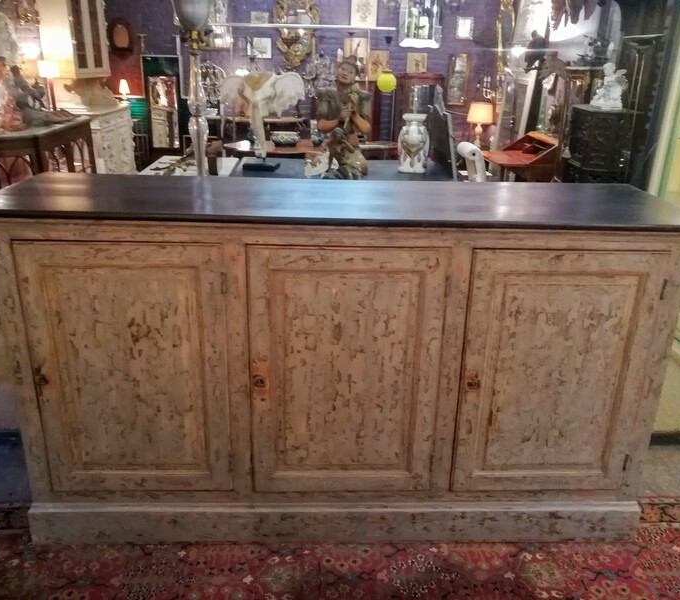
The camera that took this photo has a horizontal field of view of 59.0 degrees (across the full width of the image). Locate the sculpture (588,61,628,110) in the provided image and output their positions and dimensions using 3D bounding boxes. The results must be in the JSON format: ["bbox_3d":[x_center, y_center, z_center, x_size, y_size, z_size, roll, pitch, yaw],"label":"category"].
[{"bbox_3d":[2.129,-1.699,4.783,0.252,0.355,0.276,20,28,39],"label":"sculpture"}]

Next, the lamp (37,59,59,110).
[{"bbox_3d":[-2.750,-2.020,5.668,0.205,0.464,0.205,1,22,-2],"label":"lamp"}]

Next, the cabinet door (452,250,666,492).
[{"bbox_3d":[0.637,0.238,1.808,0.553,0.812,0.030,1,22,-2],"label":"cabinet door"}]

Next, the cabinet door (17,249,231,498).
[{"bbox_3d":[-0.605,0.221,1.758,0.556,0.812,0.030,1,22,-2],"label":"cabinet door"}]

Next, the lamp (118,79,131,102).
[{"bbox_3d":[-2.282,-2.212,6.362,0.126,0.251,0.126,1,22,-2],"label":"lamp"}]

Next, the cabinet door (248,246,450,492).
[{"bbox_3d":[0.017,0.230,1.783,0.559,0.812,0.030,1,22,-2],"label":"cabinet door"}]

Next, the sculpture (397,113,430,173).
[{"bbox_3d":[0.488,-1.038,3.998,0.199,0.393,0.199,1,22,-2],"label":"sculpture"}]

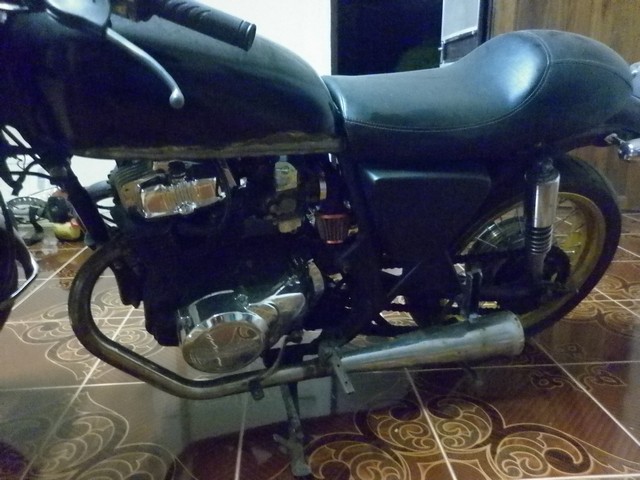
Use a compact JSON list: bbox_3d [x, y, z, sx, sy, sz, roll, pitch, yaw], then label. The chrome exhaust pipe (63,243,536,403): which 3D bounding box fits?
[{"bbox_3d":[0.033,0.163,1.146,1.040,0.400,0.170,-5,29,-16],"label":"chrome exhaust pipe"}]

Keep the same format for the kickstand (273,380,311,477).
[{"bbox_3d":[-0.054,0.357,1.086,0.085,0.060,0.270,3,58,-20],"label":"kickstand"}]

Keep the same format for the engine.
[{"bbox_3d":[-0.197,0.006,1.154,0.450,0.460,0.400,-5,29,-16],"label":"engine"}]

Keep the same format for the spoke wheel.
[{"bbox_3d":[0.575,0.054,1.441,0.575,0.575,0.100,-5,29,-16],"label":"spoke wheel"}]

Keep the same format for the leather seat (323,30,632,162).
[{"bbox_3d":[0.383,-0.332,1.159,0.750,0.260,0.250,-5,29,-16],"label":"leather seat"}]

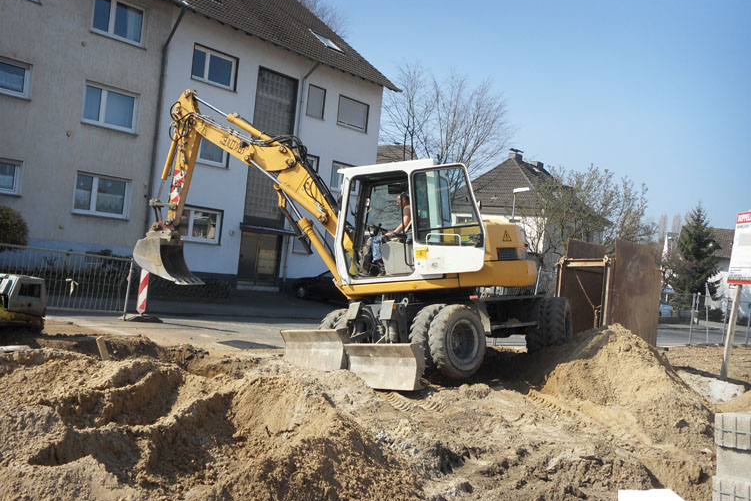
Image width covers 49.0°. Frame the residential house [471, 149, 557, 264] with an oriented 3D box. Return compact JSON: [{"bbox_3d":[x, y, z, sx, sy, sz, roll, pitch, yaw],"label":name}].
[{"bbox_3d":[10.317,-1.326,56.970,9.300,10.600,10.500,4,-2,38],"label":"residential house"}]

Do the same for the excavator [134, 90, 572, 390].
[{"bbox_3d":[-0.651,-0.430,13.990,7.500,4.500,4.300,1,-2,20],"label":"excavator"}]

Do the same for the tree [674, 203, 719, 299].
[{"bbox_3d":[23.365,0.814,60.000,3.700,8.400,3.700,4,-2,38],"label":"tree"}]

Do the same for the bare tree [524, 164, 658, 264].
[{"bbox_3d":[11.111,-0.160,43.000,6.400,7.700,6.400,4,-2,38],"label":"bare tree"}]

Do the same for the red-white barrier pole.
[{"bbox_3d":[-4.735,0.821,16.700,0.250,1.020,0.080,4,-2,38],"label":"red-white barrier pole"}]

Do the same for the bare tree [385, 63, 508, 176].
[{"bbox_3d":[3.630,-3.517,44.000,7.200,13.000,7.200,4,-2,38],"label":"bare tree"}]

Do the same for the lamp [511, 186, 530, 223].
[{"bbox_3d":[6.245,0.092,36.000,0.900,5.800,0.250,4,-2,38],"label":"lamp"}]

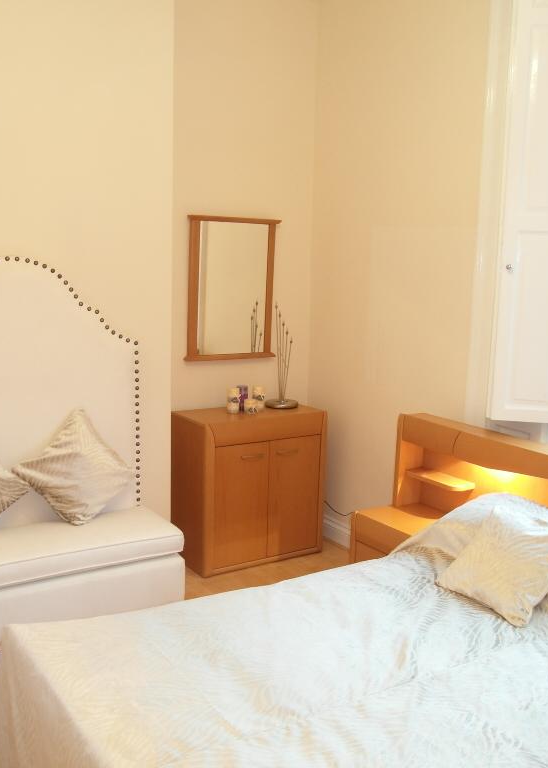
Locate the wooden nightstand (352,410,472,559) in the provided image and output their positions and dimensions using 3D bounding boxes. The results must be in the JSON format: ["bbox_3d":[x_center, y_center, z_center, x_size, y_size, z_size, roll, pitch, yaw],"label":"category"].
[{"bbox_3d":[0.636,0.632,3.220,0.422,0.913,0.398,-4,11,-32],"label":"wooden nightstand"}]

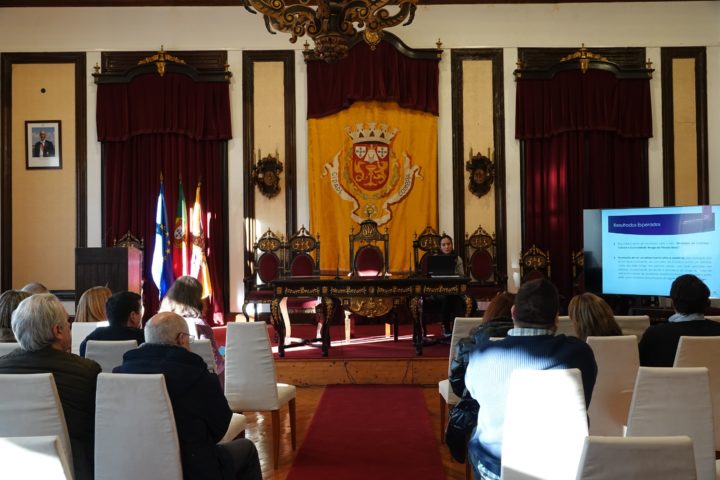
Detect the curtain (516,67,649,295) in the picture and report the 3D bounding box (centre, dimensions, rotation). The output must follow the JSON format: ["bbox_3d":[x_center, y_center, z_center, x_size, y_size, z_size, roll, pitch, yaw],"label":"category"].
[{"bbox_3d":[3.671,-0.798,11.850,2.170,4.000,0.280,0,-1,1],"label":"curtain"}]

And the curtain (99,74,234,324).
[{"bbox_3d":[-2.978,-0.608,11.028,2.041,3.915,0.280,-1,-1,-1],"label":"curtain"}]

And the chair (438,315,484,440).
[{"bbox_3d":[0.806,1.025,5.074,0.440,0.990,0.560,-1,-1,3],"label":"chair"}]

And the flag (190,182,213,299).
[{"bbox_3d":[-2.344,0.063,10.735,0.360,1.820,0.300,-1,-1,2],"label":"flag"}]

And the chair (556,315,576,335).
[{"bbox_3d":[1.328,1.011,5.170,0.440,0.960,0.530,-1,-1,1],"label":"chair"}]

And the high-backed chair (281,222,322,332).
[{"bbox_3d":[-0.734,0.540,9.066,0.570,1.473,0.600,-1,-1,2],"label":"high-backed chair"}]

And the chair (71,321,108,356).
[{"bbox_3d":[-1.764,1.042,5.030,0.450,0.985,0.550,-1,-1,3],"label":"chair"}]

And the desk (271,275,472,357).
[{"bbox_3d":[0.122,0.850,8.310,2.179,0.848,1.050,-1,-1,-1],"label":"desk"}]

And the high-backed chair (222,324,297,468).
[{"bbox_3d":[-0.689,1.033,4.980,0.450,0.985,0.550,-1,-1,5],"label":"high-backed chair"}]

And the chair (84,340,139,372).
[{"bbox_3d":[-1.291,1.025,4.051,0.450,0.985,0.550,-1,-1,3],"label":"chair"}]

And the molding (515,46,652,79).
[{"bbox_3d":[3.442,-2.726,11.129,2.143,0.509,0.270,-1,-1,-1],"label":"molding"}]

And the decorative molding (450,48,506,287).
[{"bbox_3d":[1.849,-1.056,11.197,0.820,3.866,0.090,-1,-1,-1],"label":"decorative molding"}]

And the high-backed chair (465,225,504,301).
[{"bbox_3d":[1.752,0.525,10.128,0.590,1.473,0.600,-1,-1,2],"label":"high-backed chair"}]

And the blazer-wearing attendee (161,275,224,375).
[{"bbox_3d":[-1.010,0.863,4.240,0.520,1.310,0.750,-1,-1,4],"label":"blazer-wearing attendee"}]

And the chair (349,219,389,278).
[{"bbox_3d":[0.126,0.501,9.054,0.600,1.532,0.600,-1,-1,2],"label":"chair"}]

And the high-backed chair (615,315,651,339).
[{"bbox_3d":[1.865,1.015,5.100,0.440,0.990,0.560,-1,-1,2],"label":"high-backed chair"}]

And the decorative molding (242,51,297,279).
[{"bbox_3d":[-1.513,-1.109,12.100,0.900,4.150,0.080,0,-1,1],"label":"decorative molding"}]

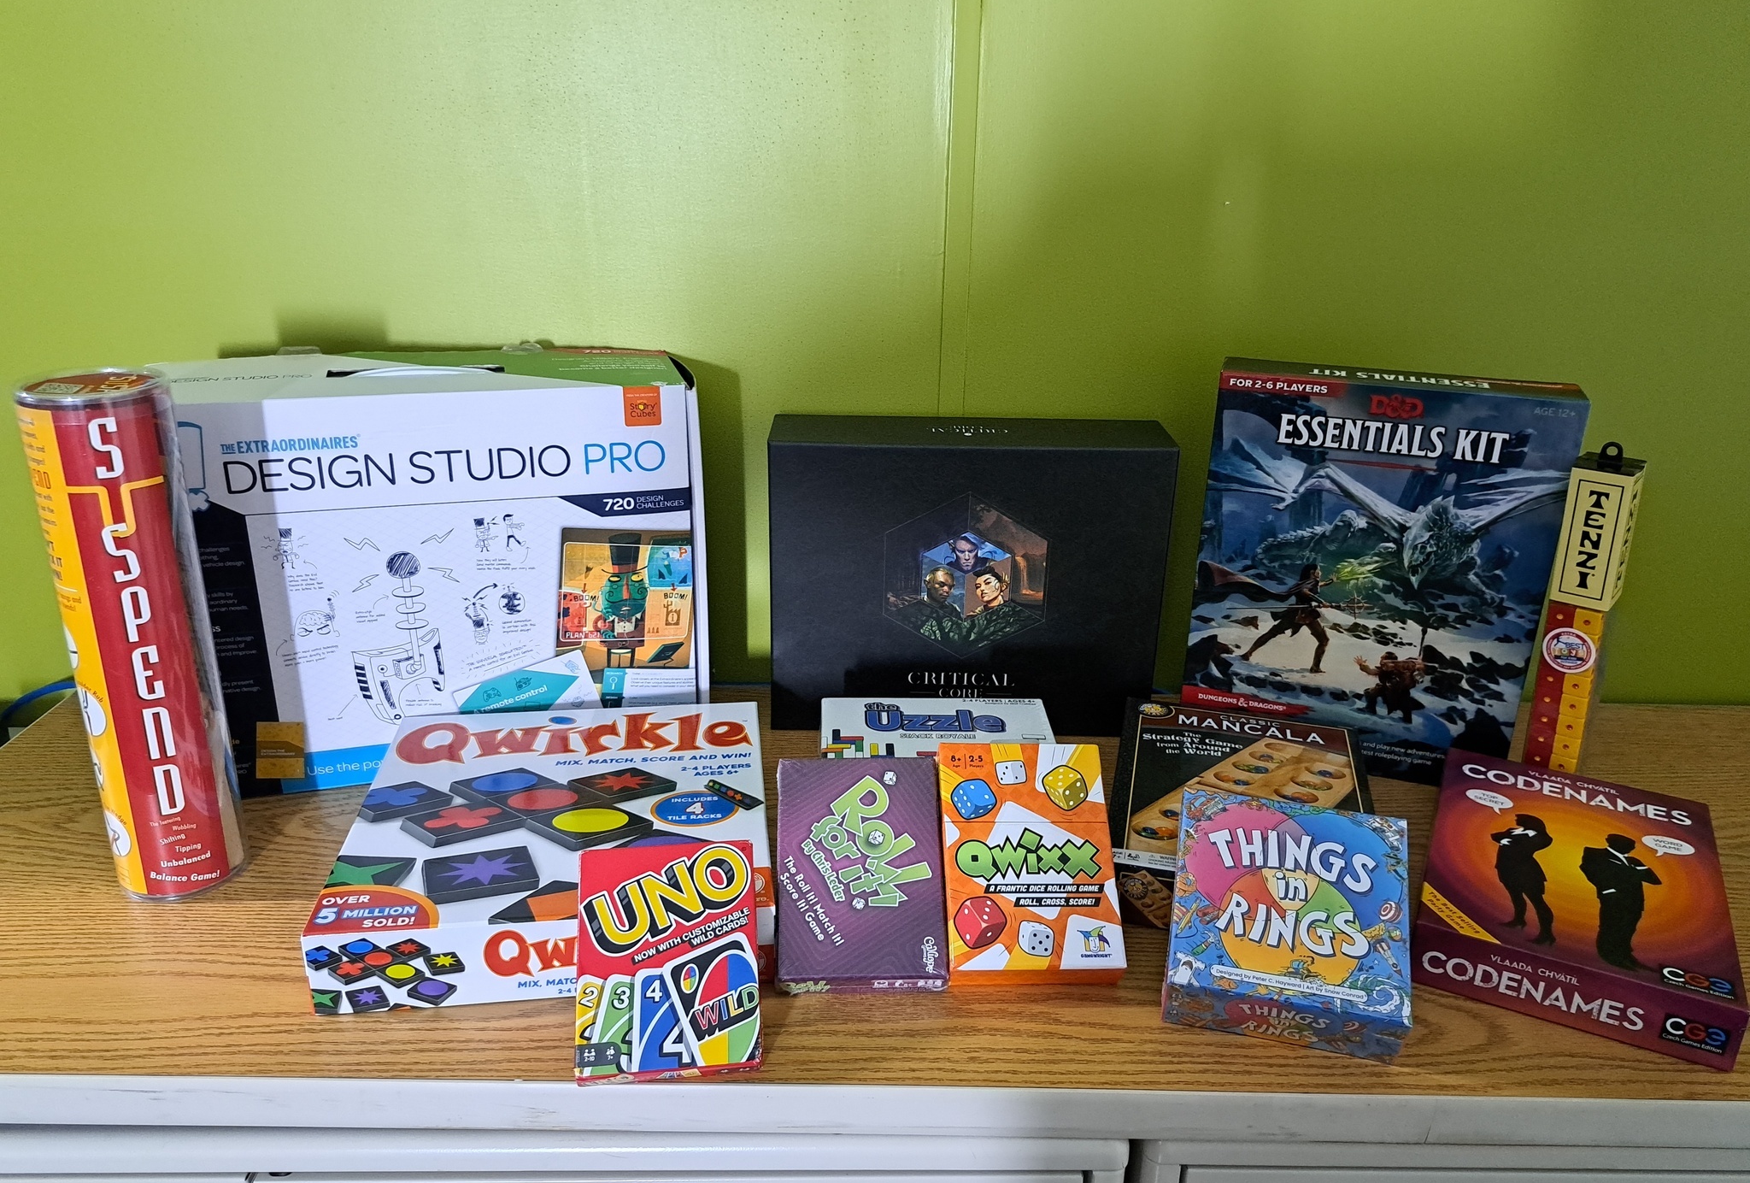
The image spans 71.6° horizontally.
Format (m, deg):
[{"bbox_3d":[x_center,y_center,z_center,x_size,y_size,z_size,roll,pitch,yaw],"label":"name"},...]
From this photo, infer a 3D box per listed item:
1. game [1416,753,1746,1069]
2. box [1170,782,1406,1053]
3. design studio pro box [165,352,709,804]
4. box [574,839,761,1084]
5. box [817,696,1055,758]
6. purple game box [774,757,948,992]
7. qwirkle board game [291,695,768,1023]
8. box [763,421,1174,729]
[{"bbox_3d":[0.443,0.187,0.775,0.161,0.040,0.241,12,23,26],"label":"game"},{"bbox_3d":[0.229,0.184,0.680,0.121,0.053,0.119,6,52,14],"label":"box"},{"bbox_3d":[-0.334,-0.019,0.928,0.389,0.291,0.132,-4,22,-14],"label":"design studio pro box"},{"bbox_3d":[-0.111,0.198,0.653,0.093,0.023,0.118,-2,58,-7],"label":"box"},{"bbox_3d":[0.047,0.144,0.854,0.170,0.051,0.203,0,21,-2],"label":"box"},{"bbox_3d":[-0.009,0.166,0.719,0.094,0.031,0.130,0,58,-3],"label":"purple game box"},{"bbox_3d":[-0.200,0.160,0.797,0.254,0.053,0.256,-2,22,-7],"label":"qwirkle board game"},{"bbox_3d":[0.073,-0.012,0.995,0.310,0.242,0.088,1,21,0],"label":"box"}]

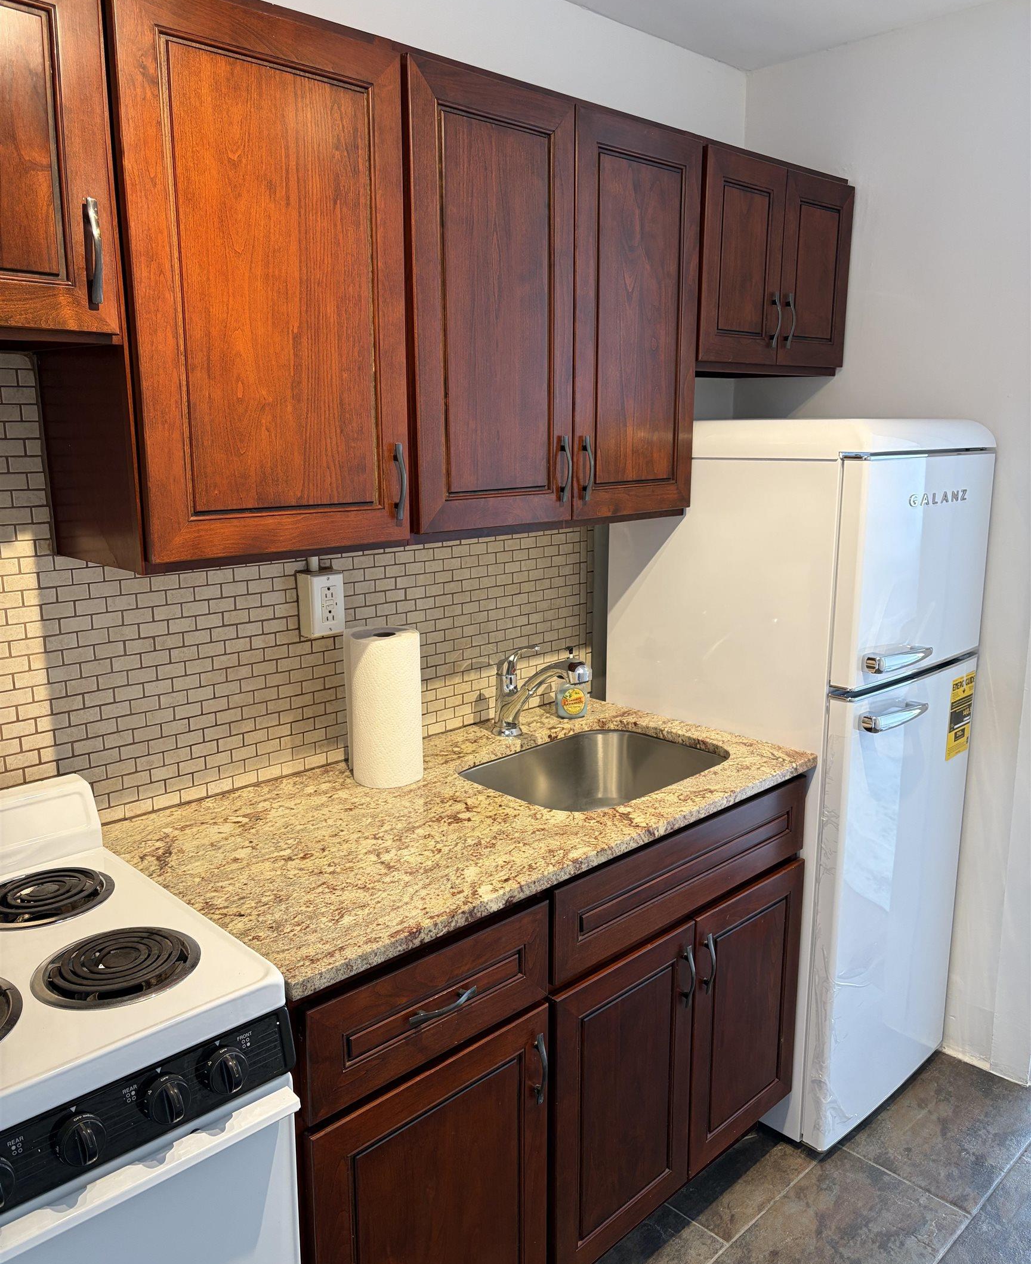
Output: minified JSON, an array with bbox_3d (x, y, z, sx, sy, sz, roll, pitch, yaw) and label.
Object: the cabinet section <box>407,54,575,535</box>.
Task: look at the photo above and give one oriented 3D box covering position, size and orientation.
[{"bbox_3d":[-0.144,-0.565,1.875,0.380,0.755,0.331,-12,16,-43],"label":"cabinet section"}]

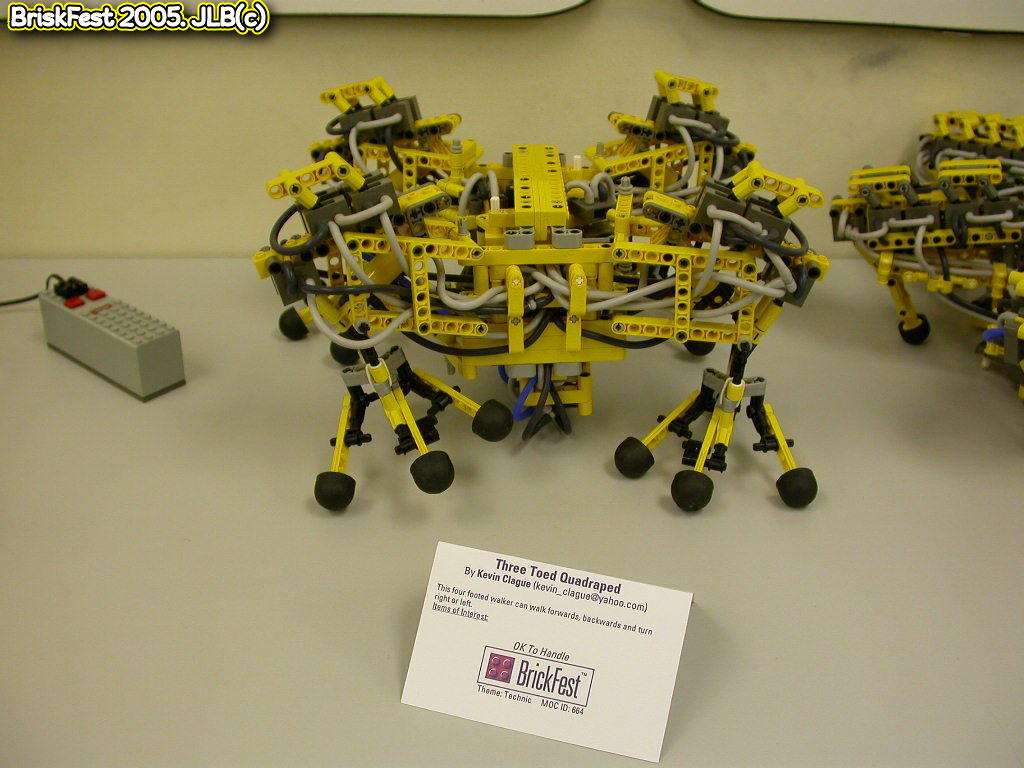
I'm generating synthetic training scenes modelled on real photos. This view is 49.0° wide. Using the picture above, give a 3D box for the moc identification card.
[{"bbox_3d":[0.021,0.101,0.500,0.112,0.052,0.100,9,29,13],"label":"moc identification card"}]

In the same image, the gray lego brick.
[{"bbox_3d":[-0.263,-0.029,0.738,0.112,0.040,0.032,23,34,34],"label":"gray lego brick"}]

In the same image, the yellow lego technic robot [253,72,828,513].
[{"bbox_3d":[0.012,-0.067,0.658,0.312,0.198,0.238,1,28,-2],"label":"yellow lego technic robot"}]

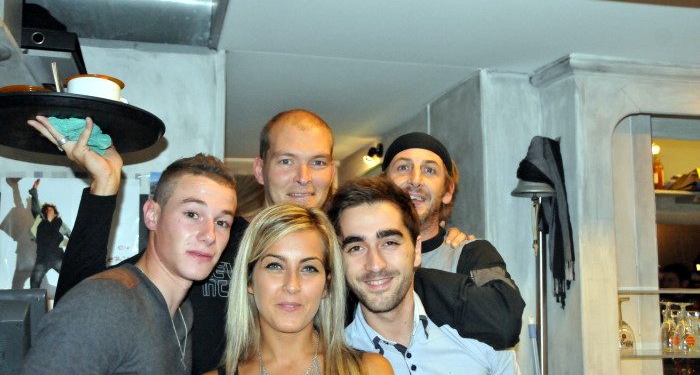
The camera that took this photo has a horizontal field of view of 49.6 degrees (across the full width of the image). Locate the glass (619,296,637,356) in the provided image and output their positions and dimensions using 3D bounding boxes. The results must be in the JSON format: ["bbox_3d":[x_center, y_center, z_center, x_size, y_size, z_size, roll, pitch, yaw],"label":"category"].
[{"bbox_3d":[0.859,0.441,2.400,0.093,0.177,0.093,-1,-6,0],"label":"glass"}]

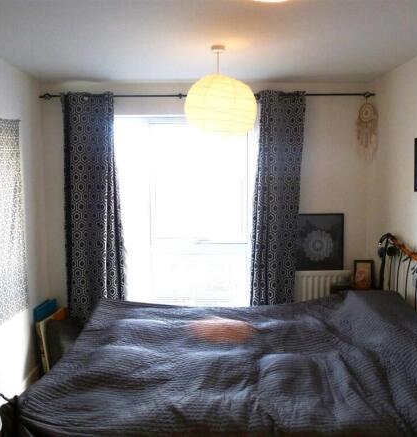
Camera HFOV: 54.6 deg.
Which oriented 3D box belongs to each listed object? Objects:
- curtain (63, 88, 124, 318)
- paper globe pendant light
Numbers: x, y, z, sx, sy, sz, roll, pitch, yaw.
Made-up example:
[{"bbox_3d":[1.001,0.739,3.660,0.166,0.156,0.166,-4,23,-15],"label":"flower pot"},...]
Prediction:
[{"bbox_3d":[-0.920,0.119,3.300,0.490,2.220,0.150,0,5,0],"label":"curtain"},{"bbox_3d":[0.077,-0.763,2.461,0.440,0.530,0.440,0,5,0],"label":"paper globe pendant light"}]

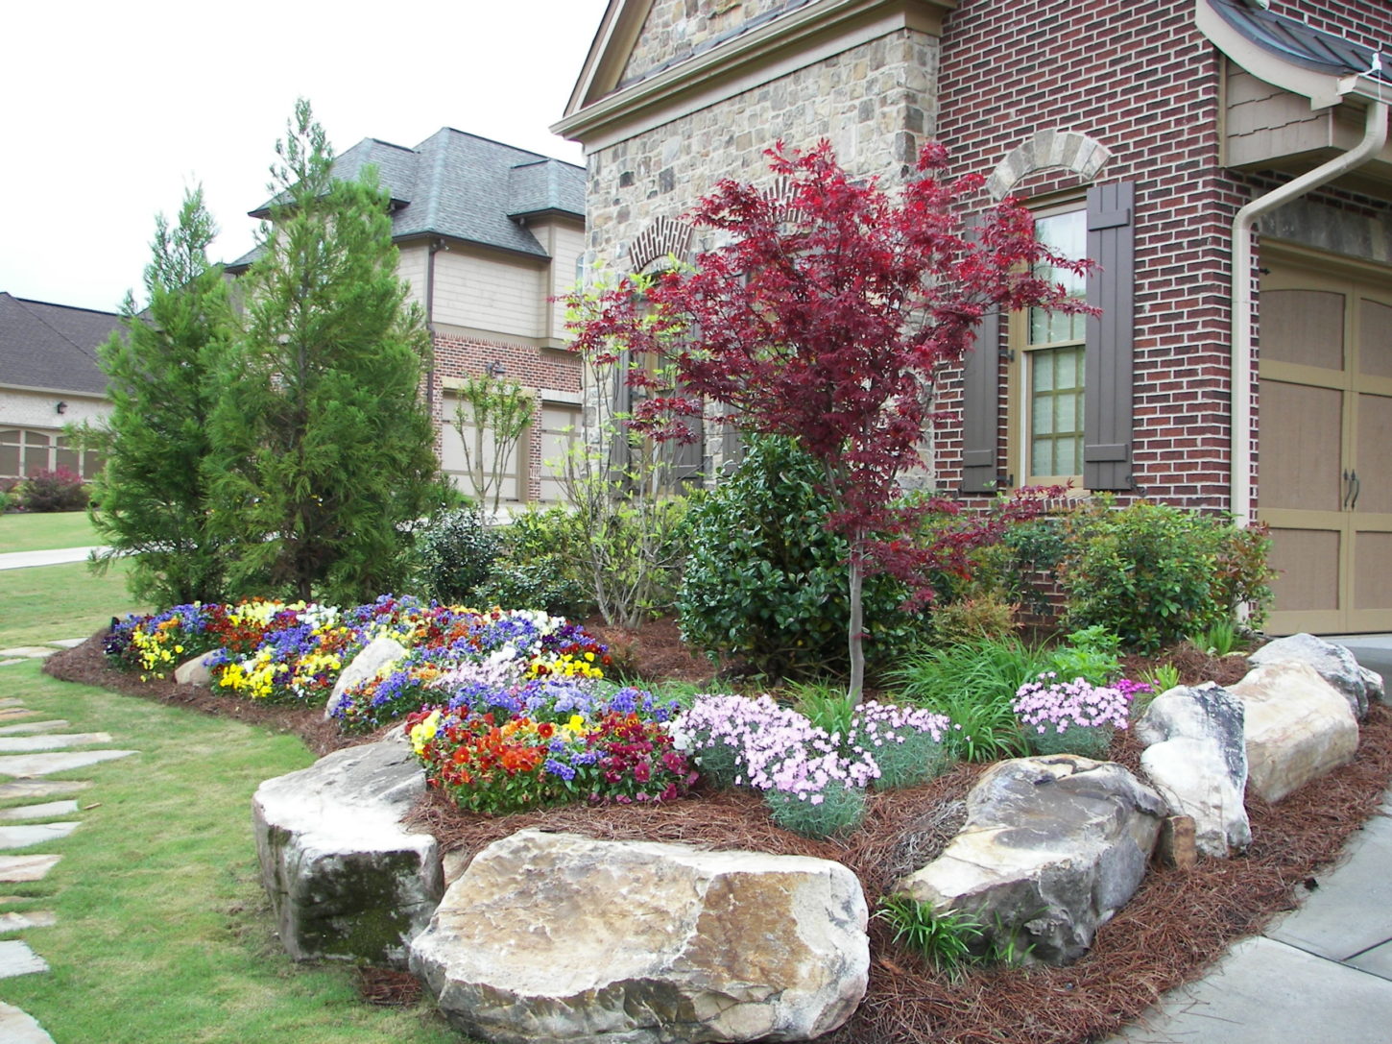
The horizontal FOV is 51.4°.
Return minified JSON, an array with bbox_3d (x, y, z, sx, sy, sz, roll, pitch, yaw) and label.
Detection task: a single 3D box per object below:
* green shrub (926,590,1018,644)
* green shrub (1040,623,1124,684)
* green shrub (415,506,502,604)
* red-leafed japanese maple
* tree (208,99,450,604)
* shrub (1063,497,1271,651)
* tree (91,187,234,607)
[{"bbox_3d":[1.651,0.591,8.600,0.556,0.362,0.500,0,-2,11],"label":"green shrub"},{"bbox_3d":[1.944,0.688,7.300,0.406,0.340,0.400,0,-2,15],"label":"green shrub"},{"bbox_3d":[-1.785,0.272,10.800,0.673,0.779,0.660,1,-2,-9],"label":"green shrub"},{"bbox_3d":[0.594,-0.443,6.450,2.336,2.499,2.100,0,-2,5],"label":"red-leafed japanese maple"},{"bbox_3d":[-2.785,-1.285,11.000,1.843,3.866,1.800,1,-2,-14],"label":"tree"},{"bbox_3d":[2.788,0.320,8.600,1.266,0.917,1.050,0,-2,18],"label":"shrub"},{"bbox_3d":[-4.536,-1.061,12.500,1.381,3.652,1.450,1,-2,-20],"label":"tree"}]

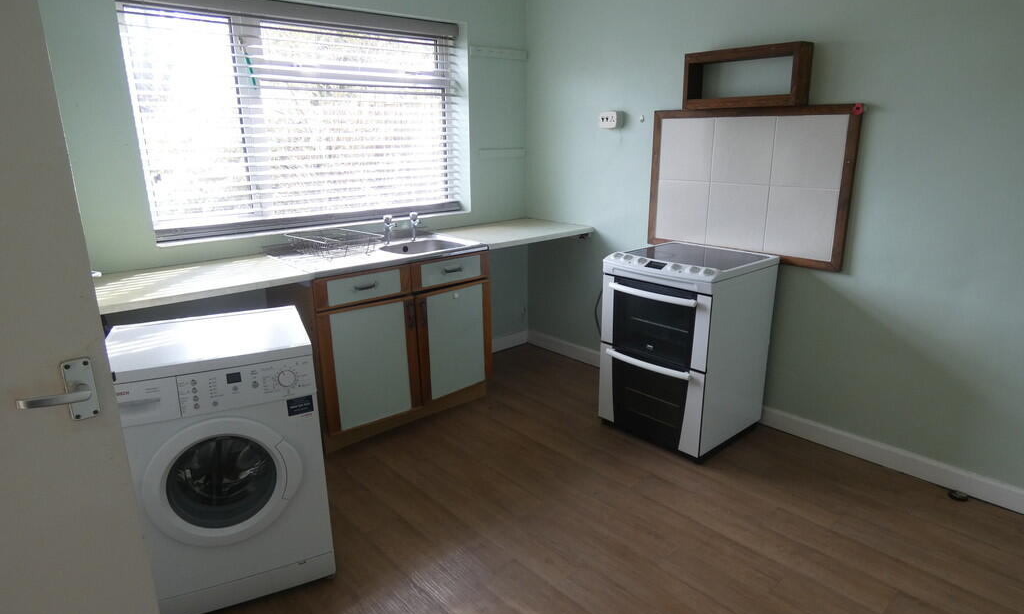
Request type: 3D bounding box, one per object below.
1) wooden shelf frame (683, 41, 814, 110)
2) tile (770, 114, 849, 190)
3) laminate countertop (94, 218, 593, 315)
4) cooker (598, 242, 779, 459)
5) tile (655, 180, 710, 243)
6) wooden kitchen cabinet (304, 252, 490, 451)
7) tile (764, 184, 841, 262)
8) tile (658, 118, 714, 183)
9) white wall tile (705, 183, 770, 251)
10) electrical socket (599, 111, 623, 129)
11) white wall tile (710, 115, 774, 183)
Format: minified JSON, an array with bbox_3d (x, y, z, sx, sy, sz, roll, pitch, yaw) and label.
[{"bbox_3d":[1.075,-1.053,2.738,0.144,0.255,0.539,-14,21,-40],"label":"wooden shelf frame"},{"bbox_3d":[1.329,-0.692,2.646,0.012,0.310,0.308,-14,21,-40],"label":"tile"},{"bbox_3d":[-0.690,-0.279,3.018,2.709,0.029,0.607,-14,21,-40],"label":"laminate countertop"},{"bbox_3d":[0.847,0.186,2.949,0.606,0.886,0.600,-14,21,-39],"label":"cooker"},{"bbox_3d":[0.917,-0.513,3.174,0.012,0.311,0.309,-14,21,-40],"label":"tile"},{"bbox_3d":[-0.662,0.153,3.172,1.002,0.856,0.559,-14,21,-40],"label":"wooden kitchen cabinet"},{"bbox_3d":[1.332,-0.391,2.732,0.012,0.311,0.308,-14,21,-40],"label":"tile"},{"bbox_3d":[0.914,-0.814,3.088,0.012,0.310,0.309,-14,21,-40],"label":"tile"},{"bbox_3d":[1.125,-0.452,2.953,0.012,0.311,0.309,-14,21,-40],"label":"white wall tile"},{"bbox_3d":[0.570,-1.067,3.383,0.058,0.090,0.120,-14,21,-40],"label":"electrical socket"},{"bbox_3d":[1.121,-0.753,2.867,0.012,0.310,0.309,-14,21,-40],"label":"white wall tile"}]

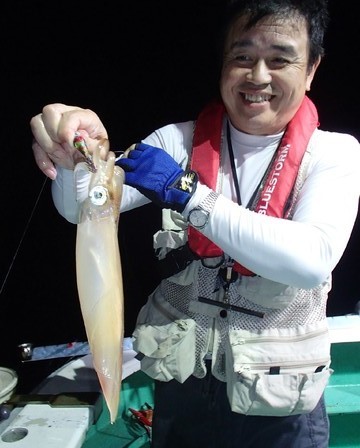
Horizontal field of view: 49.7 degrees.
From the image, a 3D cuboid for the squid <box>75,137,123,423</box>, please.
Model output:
[{"bbox_3d":[-0.111,0.080,0.545,0.065,0.400,0.060,-3,7,-9],"label":"squid"}]

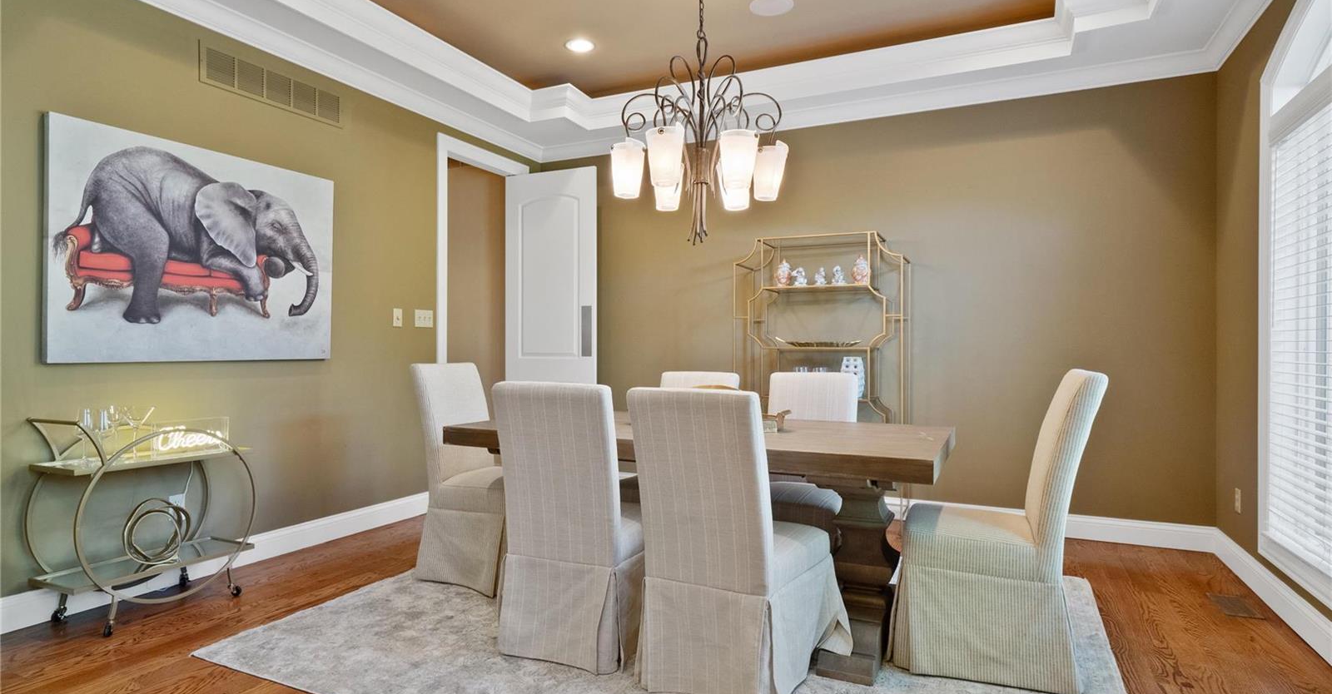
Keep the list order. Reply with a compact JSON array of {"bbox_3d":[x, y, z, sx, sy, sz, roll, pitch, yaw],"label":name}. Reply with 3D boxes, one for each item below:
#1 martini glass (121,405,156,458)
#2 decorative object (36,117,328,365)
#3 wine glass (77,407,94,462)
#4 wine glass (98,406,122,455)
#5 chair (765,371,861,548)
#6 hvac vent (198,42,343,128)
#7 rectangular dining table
[{"bbox_3d":[-2.137,0.352,2.688,0.130,0.205,0.130,0,0,26],"label":"martini glass"},{"bbox_3d":[-2.165,-0.433,3.183,0.040,1.000,1.255,0,0,26],"label":"decorative object"},{"bbox_3d":[-2.287,0.347,2.612,0.075,0.210,0.075,0,0,26],"label":"wine glass"},{"bbox_3d":[-2.292,0.352,2.737,0.090,0.205,0.090,0,0,26],"label":"wine glass"},{"bbox_3d":[0.641,0.613,3.155,0.520,0.955,0.660,0,0,26],"label":"chair"},{"bbox_3d":[-2.023,-1.350,3.491,0.018,0.200,0.790,0,0,26],"label":"hvac vent"},{"bbox_3d":[0.140,0.708,2.722,1.850,0.760,0.925,0,0,26],"label":"rectangular dining table"}]

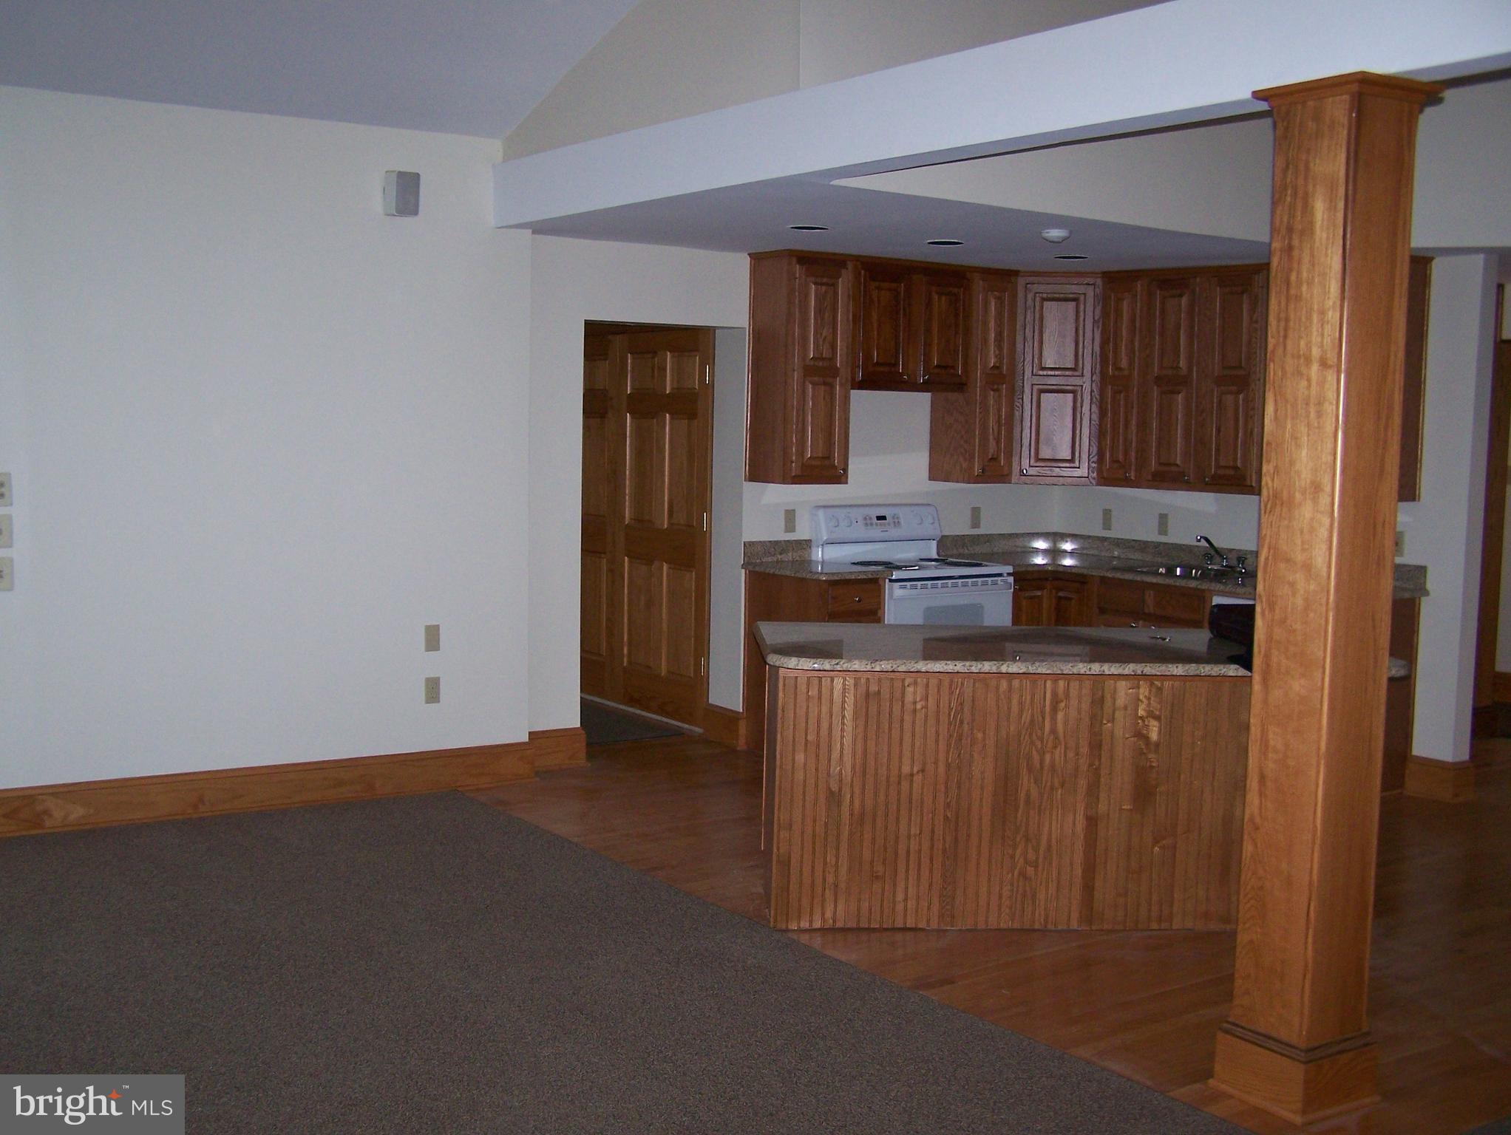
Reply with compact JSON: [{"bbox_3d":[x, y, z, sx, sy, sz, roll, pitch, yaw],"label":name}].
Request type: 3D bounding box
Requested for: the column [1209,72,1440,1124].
[{"bbox_3d":[1.343,0.087,3.975,0.291,2.414,0.288,-2,6,-35],"label":"column"}]

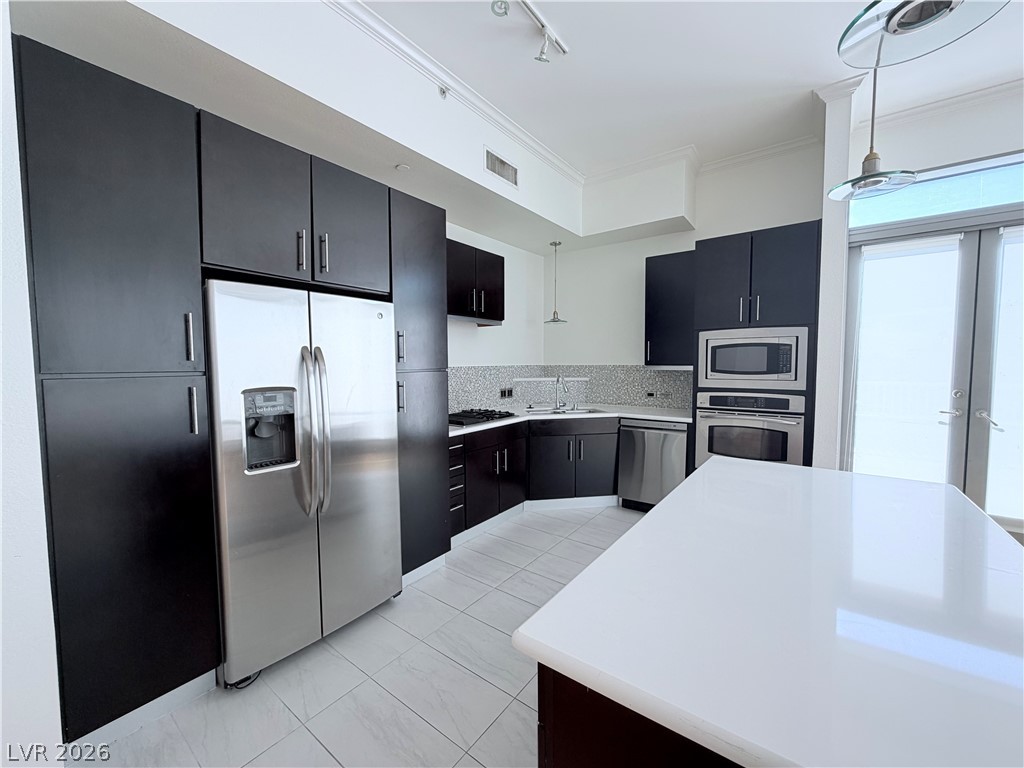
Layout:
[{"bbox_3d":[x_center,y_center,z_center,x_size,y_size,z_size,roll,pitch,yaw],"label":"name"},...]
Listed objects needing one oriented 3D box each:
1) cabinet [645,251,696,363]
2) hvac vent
[{"bbox_3d":[1.639,-0.710,4.074,0.528,1.055,0.344,2,4,37],"label":"cabinet"},{"bbox_3d":[-0.068,-1.668,3.207,0.030,0.162,0.425,2,4,36],"label":"hvac vent"}]

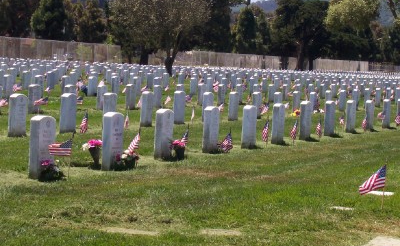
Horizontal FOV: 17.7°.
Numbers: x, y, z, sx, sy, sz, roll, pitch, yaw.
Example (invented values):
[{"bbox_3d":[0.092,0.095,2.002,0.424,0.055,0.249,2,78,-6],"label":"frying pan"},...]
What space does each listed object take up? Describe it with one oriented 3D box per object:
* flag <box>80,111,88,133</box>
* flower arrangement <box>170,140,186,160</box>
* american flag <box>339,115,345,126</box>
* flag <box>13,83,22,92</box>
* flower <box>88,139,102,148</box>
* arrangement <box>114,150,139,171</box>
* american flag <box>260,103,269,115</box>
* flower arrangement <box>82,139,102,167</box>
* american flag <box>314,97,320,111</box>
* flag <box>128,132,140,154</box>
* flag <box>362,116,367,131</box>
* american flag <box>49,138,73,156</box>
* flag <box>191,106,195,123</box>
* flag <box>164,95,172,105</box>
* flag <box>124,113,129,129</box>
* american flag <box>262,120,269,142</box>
[{"bbox_3d":[-1.747,-0.008,19.400,0.125,0.330,0.100,2,3,0],"label":"flag"},{"bbox_3d":[-0.253,0.318,15.100,0.190,0.240,0.180,2,3,0],"label":"flower arrangement"},{"bbox_3d":[2.471,-0.044,22.400,0.110,0.180,0.080,2,3,0],"label":"american flag"},{"bbox_3d":[-4.639,-0.896,32.600,0.250,0.210,0.090,2,3,-10],"label":"flag"},{"bbox_3d":[-1.128,0.221,13.850,0.150,0.090,0.130,2,3,0],"label":"flower"},{"bbox_3d":[-0.791,0.405,13.850,0.260,0.235,0.230,3,3,0],"label":"arrangement"},{"bbox_3d":[1.448,-0.303,28.800,0.180,0.270,0.100,2,3,0],"label":"american flag"},{"bbox_3d":[-1.165,0.341,14.100,0.250,0.315,0.220,3,3,0],"label":"flower arrangement"},{"bbox_3d":[3.108,-0.497,34.000,0.150,0.340,0.100,2,3,-20],"label":"american flag"},{"bbox_3d":[-0.715,0.224,14.000,0.150,0.260,0.080,2,3,-15],"label":"flag"},{"bbox_3d":[3.065,0.009,23.900,0.085,0.280,0.080,2,3,0],"label":"flag"},{"bbox_3d":[-1.360,0.234,12.500,0.240,0.180,0.070,2,3,-10],"label":"american flag"},{"bbox_3d":[-0.142,-0.172,25.200,0.090,0.330,0.070,2,3,-20],"label":"flag"},{"bbox_3d":[-0.824,-0.584,33.300,0.200,0.260,0.090,2,3,-10],"label":"flag"},{"bbox_3d":[-1.251,-0.026,21.900,0.090,0.280,0.070,2,3,-20],"label":"flag"},{"bbox_3d":[0.964,0.110,18.800,0.110,0.320,0.080,2,3,-20],"label":"american flag"}]

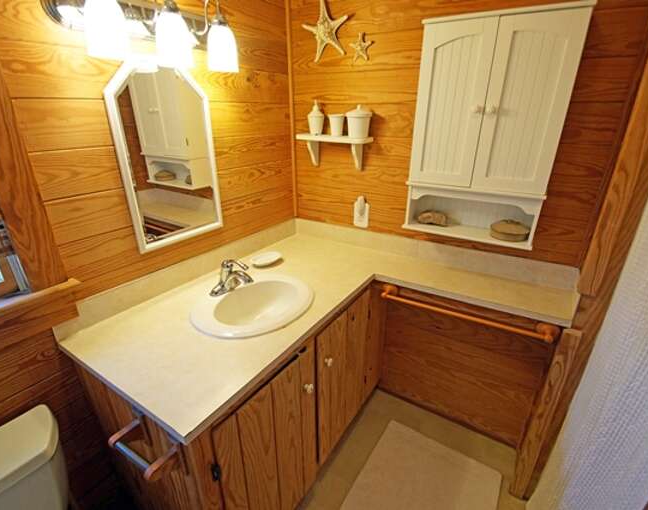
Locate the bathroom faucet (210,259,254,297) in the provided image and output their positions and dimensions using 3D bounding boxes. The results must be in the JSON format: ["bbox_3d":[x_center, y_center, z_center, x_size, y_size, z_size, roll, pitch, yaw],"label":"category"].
[{"bbox_3d":[-0.334,0.082,1.202,0.188,0.118,0.157,13,25,29],"label":"bathroom faucet"}]

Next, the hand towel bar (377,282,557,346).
[{"bbox_3d":[0.533,0.226,1.250,0.659,0.065,0.085,13,25,29],"label":"hand towel bar"}]

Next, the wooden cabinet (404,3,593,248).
[{"bbox_3d":[0.602,-0.449,1.219,0.511,0.777,0.154,13,25,29],"label":"wooden cabinet"}]

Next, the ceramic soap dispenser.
[{"bbox_3d":[-0.038,-0.672,1.571,0.088,0.162,0.088,0,22,0],"label":"ceramic soap dispenser"}]

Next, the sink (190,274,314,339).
[{"bbox_3d":[-0.249,0.233,1.209,0.405,0.166,0.482,13,25,29],"label":"sink"}]

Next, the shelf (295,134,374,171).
[{"bbox_3d":[0.048,-0.504,1.582,0.372,0.159,0.118,13,25,29],"label":"shelf"}]

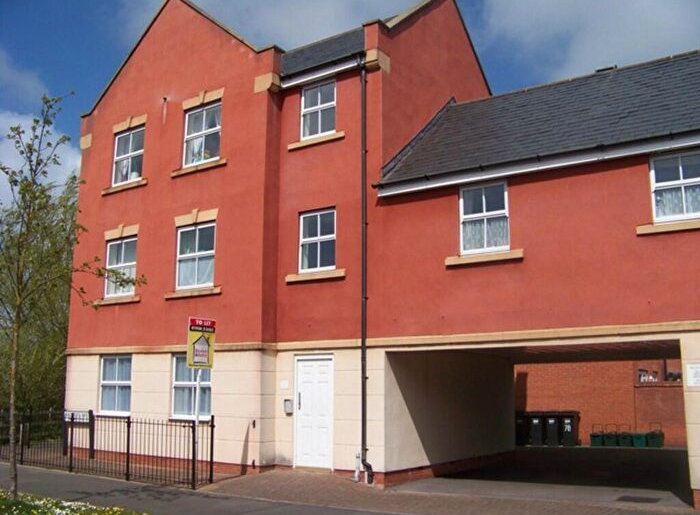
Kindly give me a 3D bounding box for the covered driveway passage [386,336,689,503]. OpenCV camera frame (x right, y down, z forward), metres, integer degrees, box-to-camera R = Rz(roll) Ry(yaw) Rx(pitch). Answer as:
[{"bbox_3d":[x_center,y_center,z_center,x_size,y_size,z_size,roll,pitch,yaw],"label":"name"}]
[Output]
[{"bbox_3d":[4.445,3.126,14.270,5.005,2.363,6.210,-7,-13,33],"label":"covered driveway passage"}]

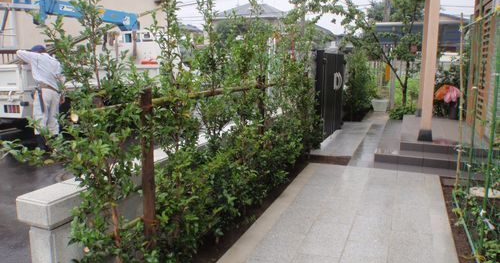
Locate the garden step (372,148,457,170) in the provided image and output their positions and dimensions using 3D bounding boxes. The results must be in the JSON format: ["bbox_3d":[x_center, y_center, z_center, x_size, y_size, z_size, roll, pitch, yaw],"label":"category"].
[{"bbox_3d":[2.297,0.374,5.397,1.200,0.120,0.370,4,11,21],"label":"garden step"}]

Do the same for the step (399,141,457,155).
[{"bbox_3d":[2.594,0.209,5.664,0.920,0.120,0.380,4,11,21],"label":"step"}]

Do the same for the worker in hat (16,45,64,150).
[{"bbox_3d":[-3.420,-0.555,6.600,0.740,1.640,0.500,-6,12,-30],"label":"worker in hat"}]

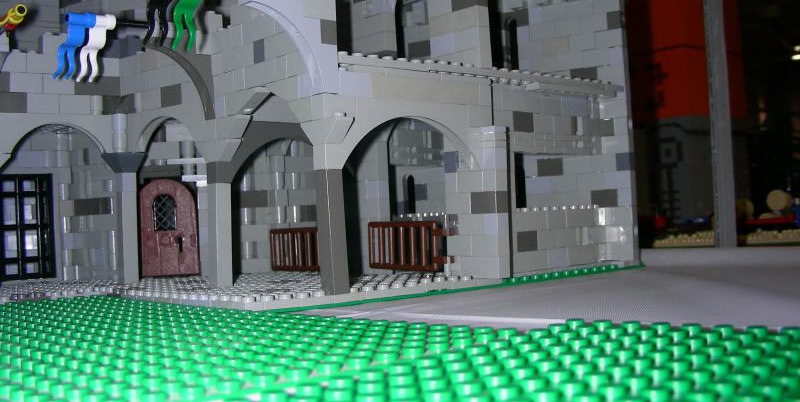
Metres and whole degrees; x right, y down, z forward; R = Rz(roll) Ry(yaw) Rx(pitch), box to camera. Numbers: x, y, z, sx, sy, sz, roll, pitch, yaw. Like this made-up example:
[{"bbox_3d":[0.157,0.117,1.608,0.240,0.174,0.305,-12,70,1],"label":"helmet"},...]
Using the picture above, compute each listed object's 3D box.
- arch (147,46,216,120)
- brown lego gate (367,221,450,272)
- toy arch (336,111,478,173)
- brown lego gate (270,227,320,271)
[{"bbox_3d":[-0.096,-0.055,0.390,0.037,0.036,0.008,-1,-2,-43],"label":"arch"},{"bbox_3d":[0.005,0.022,0.424,0.004,0.023,0.058,-1,-2,-43],"label":"brown lego gate"},{"bbox_3d":[0.004,-0.025,0.371,0.089,0.026,0.008,-1,-2,-43],"label":"toy arch"},{"bbox_3d":[-0.054,0.027,0.486,0.004,0.023,0.057,-1,-2,-43],"label":"brown lego gate"}]

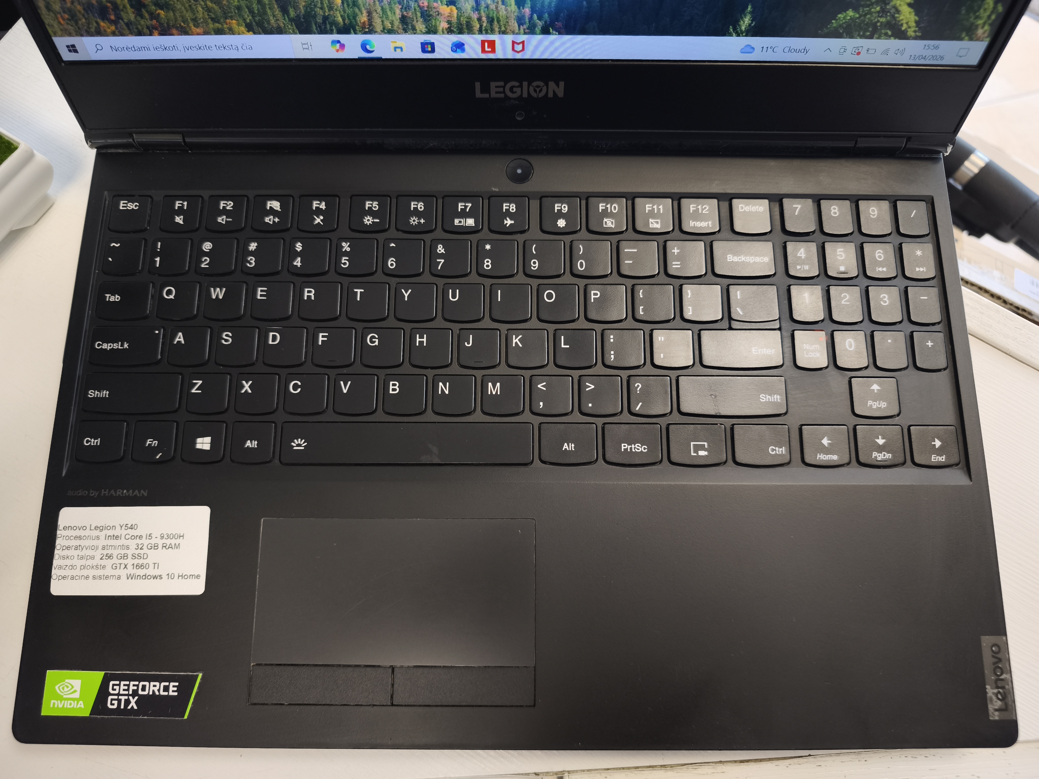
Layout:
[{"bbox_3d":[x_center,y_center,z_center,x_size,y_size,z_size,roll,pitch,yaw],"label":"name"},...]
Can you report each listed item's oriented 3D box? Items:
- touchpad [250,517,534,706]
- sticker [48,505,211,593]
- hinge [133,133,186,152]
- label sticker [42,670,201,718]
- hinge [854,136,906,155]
[{"bbox_3d":[-0.046,0.081,0.255,0.103,0.002,0.066,0,78,0],"label":"touchpad"},{"bbox_3d":[-0.145,0.060,0.258,0.057,0.001,0.032,0,78,0],"label":"sticker"},{"bbox_3d":[-0.150,-0.105,0.290,0.021,0.009,0.008,0,78,0],"label":"hinge"},{"bbox_3d":[-0.143,0.109,0.247,0.056,0.001,0.015,1,78,0],"label":"label sticker"},{"bbox_3d":[0.151,-0.104,0.290,0.020,0.009,0.008,0,78,0],"label":"hinge"}]

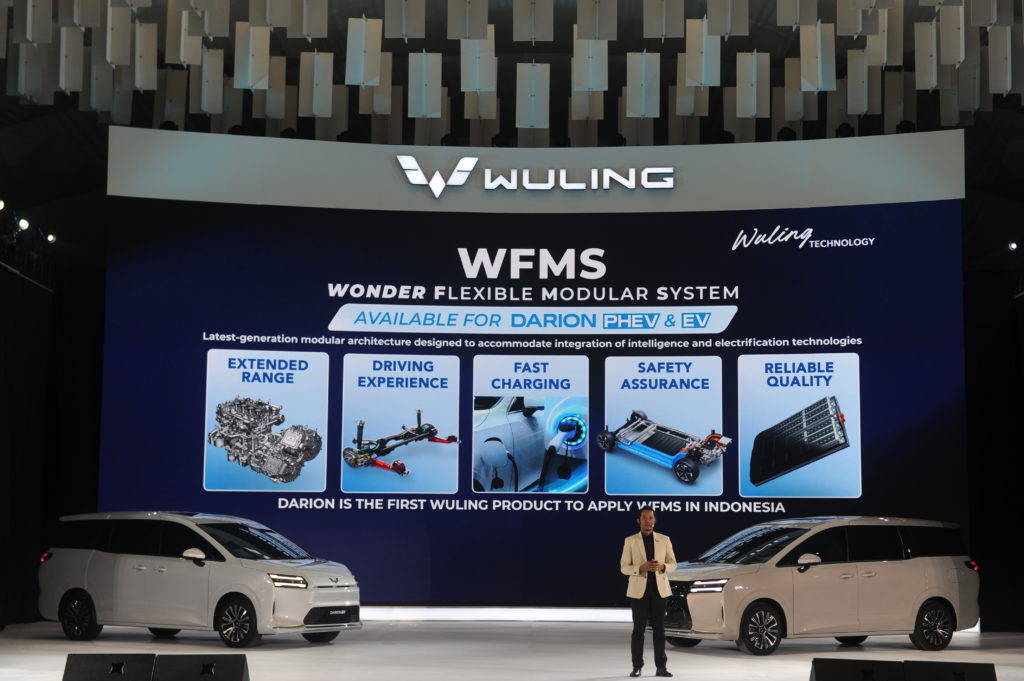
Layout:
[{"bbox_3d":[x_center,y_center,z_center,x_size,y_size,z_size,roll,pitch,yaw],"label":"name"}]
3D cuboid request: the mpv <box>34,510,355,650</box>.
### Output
[{"bbox_3d":[-4.267,3.229,24.070,4.900,1.760,1.890,-4,-8,33],"label":"mpv"}]

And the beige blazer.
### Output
[{"bbox_3d":[1.404,2.304,18.125,0.560,0.700,0.350,1,-7,-2],"label":"beige blazer"}]

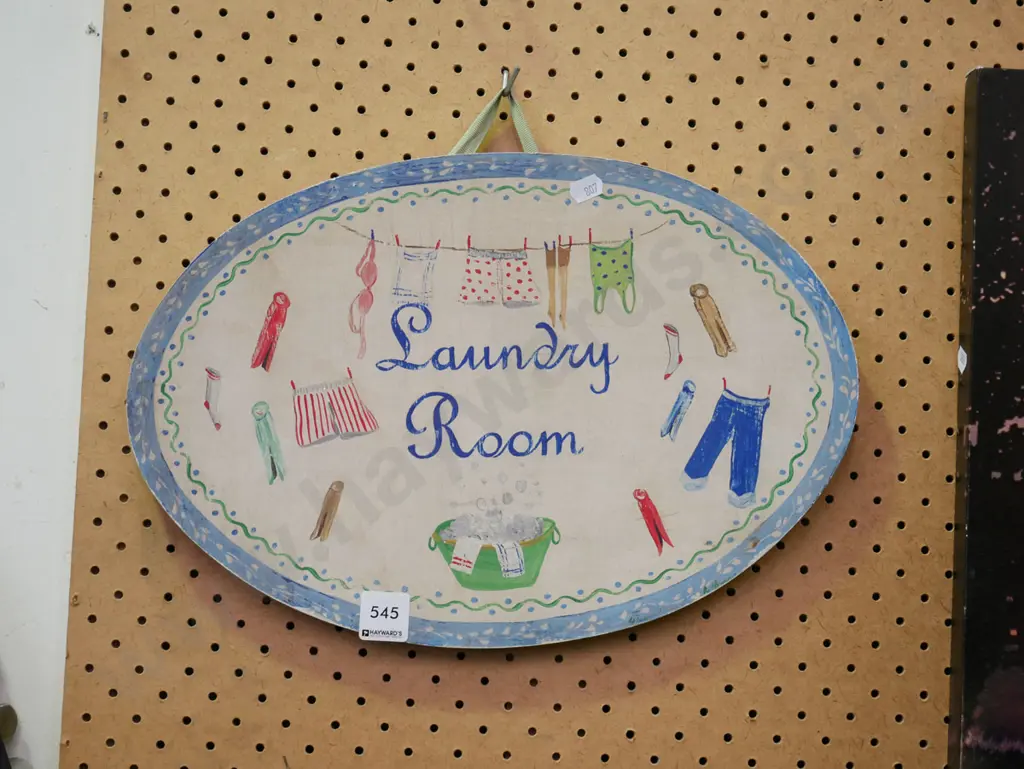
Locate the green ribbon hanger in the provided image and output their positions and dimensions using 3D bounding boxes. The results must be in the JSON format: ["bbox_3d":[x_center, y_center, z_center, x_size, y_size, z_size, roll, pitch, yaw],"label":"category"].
[{"bbox_3d":[-0.014,-0.207,1.482,0.067,0.067,0.022,2,-7,-2],"label":"green ribbon hanger"}]

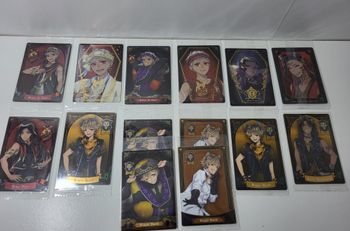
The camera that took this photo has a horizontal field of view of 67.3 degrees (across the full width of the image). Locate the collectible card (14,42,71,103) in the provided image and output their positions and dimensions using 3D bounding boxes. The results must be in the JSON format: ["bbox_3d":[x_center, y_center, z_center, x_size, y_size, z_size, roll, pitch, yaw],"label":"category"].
[{"bbox_3d":[-0.170,-0.057,0.341,0.059,0.002,0.086,1,69,-3],"label":"collectible card"}]

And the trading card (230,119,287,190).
[{"bbox_3d":[0.099,0.045,0.316,0.059,0.002,0.086,0,69,-3],"label":"trading card"}]

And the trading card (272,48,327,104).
[{"bbox_3d":[0.168,-0.056,0.357,0.059,0.002,0.086,-1,69,-3],"label":"trading card"}]

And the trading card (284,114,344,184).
[{"bbox_3d":[0.169,0.039,0.322,0.059,0.002,0.086,0,69,-3],"label":"trading card"}]

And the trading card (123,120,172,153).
[{"bbox_3d":[-0.032,0.045,0.309,0.059,0.002,0.086,0,69,-3],"label":"trading card"}]

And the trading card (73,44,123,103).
[{"bbox_3d":[-0.099,-0.057,0.345,0.059,0.002,0.086,-1,69,-3],"label":"trading card"}]

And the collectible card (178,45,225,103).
[{"bbox_3d":[0.034,-0.057,0.351,0.059,0.002,0.086,0,69,-3],"label":"collectible card"}]

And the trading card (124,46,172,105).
[{"bbox_3d":[-0.035,-0.055,0.347,0.059,0.002,0.086,0,69,-3],"label":"trading card"}]

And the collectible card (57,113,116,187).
[{"bbox_3d":[-0.102,0.037,0.309,0.059,0.002,0.086,1,69,-3],"label":"collectible card"}]

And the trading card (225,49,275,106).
[{"bbox_3d":[0.100,-0.053,0.353,0.059,0.002,0.086,0,69,-3],"label":"trading card"}]

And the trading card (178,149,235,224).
[{"bbox_3d":[0.035,0.077,0.300,0.059,0.002,0.086,-2,69,-3],"label":"trading card"}]

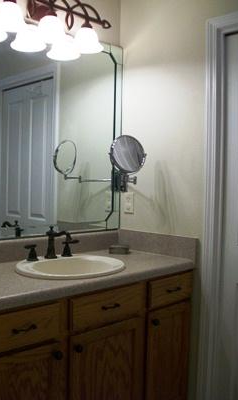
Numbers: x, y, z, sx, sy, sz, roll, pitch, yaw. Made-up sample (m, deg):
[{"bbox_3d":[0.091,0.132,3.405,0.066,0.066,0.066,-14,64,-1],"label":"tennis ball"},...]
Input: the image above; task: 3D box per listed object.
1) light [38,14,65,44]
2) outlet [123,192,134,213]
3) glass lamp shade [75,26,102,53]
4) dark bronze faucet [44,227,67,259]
[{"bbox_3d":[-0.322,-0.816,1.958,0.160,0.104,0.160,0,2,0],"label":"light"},{"bbox_3d":[0.057,0.018,2.370,0.010,0.116,0.071,-1,3,-43],"label":"outlet"},{"bbox_3d":[-0.163,-0.820,2.107,0.168,0.104,0.168,0,2,0],"label":"glass lamp shade"},{"bbox_3d":[-0.272,0.200,1.885,0.058,0.152,0.175,-1,3,-43],"label":"dark bronze faucet"}]

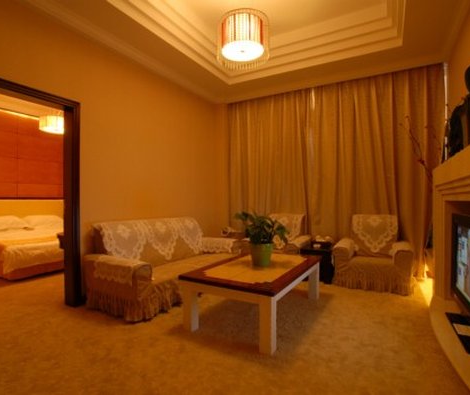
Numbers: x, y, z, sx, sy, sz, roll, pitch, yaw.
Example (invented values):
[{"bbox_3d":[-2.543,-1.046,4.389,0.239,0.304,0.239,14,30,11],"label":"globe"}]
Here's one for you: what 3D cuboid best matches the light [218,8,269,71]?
[{"bbox_3d":[0.075,-1.375,2.326,0.439,0.286,0.439,0,0,0],"label":"light"}]

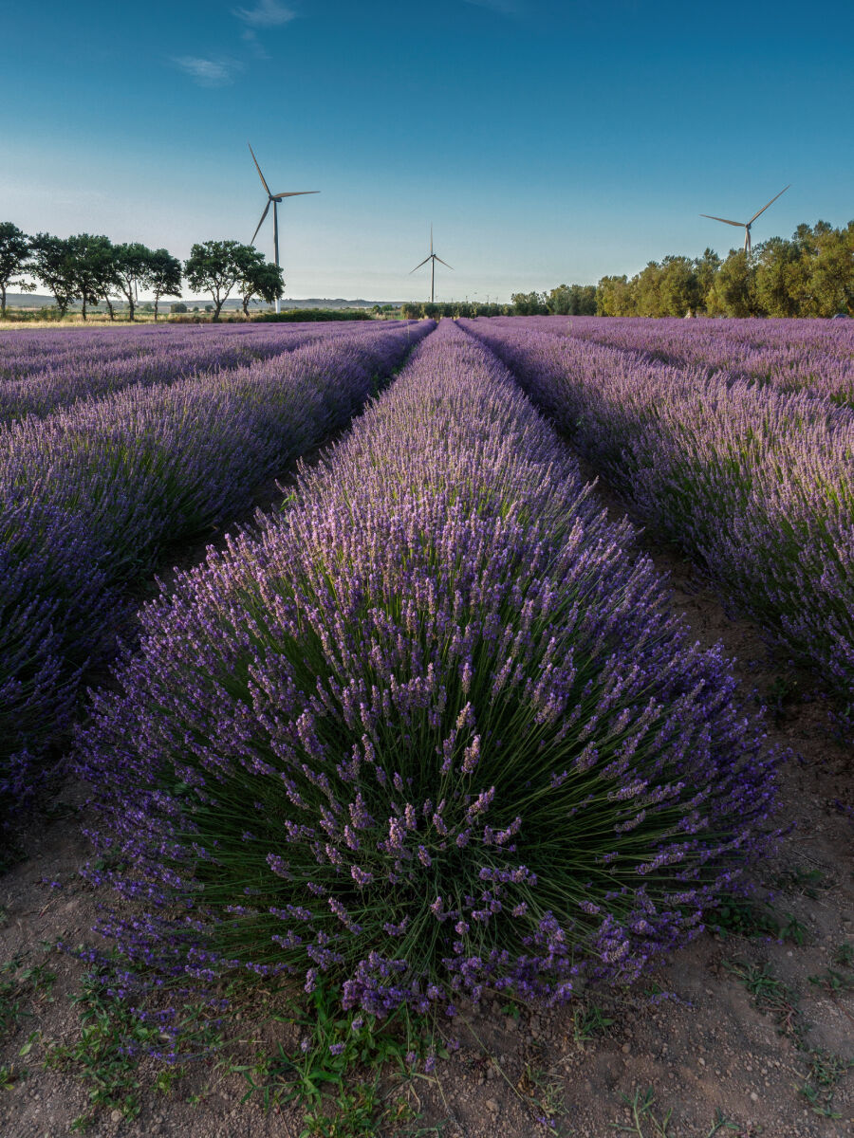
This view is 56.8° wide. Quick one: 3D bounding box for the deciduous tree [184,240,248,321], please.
[{"bbox_3d":[-16.764,-22.998,62.972,4.990,6.120,4.990,0,18,0],"label":"deciduous tree"}]

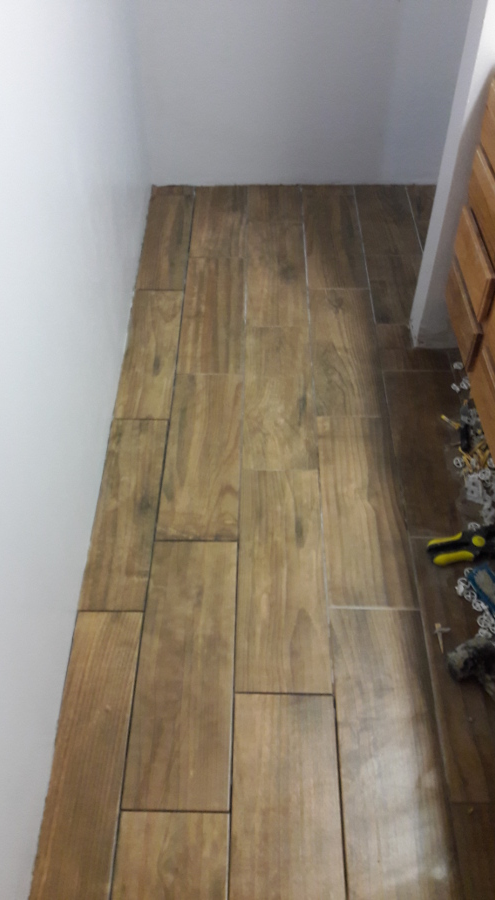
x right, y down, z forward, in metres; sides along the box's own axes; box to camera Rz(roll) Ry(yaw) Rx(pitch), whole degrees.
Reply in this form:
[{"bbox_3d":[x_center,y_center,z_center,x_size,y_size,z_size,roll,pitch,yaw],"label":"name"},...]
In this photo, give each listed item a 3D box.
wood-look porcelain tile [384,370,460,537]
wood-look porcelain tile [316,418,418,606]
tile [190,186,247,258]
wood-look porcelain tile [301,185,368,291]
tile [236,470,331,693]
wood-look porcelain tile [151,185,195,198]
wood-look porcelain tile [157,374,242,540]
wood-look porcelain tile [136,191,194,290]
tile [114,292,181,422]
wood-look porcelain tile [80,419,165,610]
[{"bbox_3d":[0.508,-0.007,1.998,0.208,0.010,0.605,1,48,1],"label":"wood-look porcelain tile"},{"bbox_3d":[0.293,0.135,1.845,0.208,0.010,0.597,1,48,1],"label":"wood-look porcelain tile"},{"bbox_3d":[-0.108,-0.856,2.724,0.203,0.010,0.493,1,48,1],"label":"tile"},{"bbox_3d":[0.313,-0.785,2.661,0.207,0.010,0.658,1,48,1],"label":"wood-look porcelain tile"},{"bbox_3d":[0.081,0.283,1.714,0.202,0.010,0.601,1,48,1],"label":"tile"},{"bbox_3d":[-0.294,-1.012,2.861,0.165,0.010,0.074,1,48,1],"label":"wood-look porcelain tile"},{"bbox_3d":[-0.121,0.003,1.987,0.205,0.010,0.605,1,48,1],"label":"wood-look porcelain tile"},{"bbox_3d":[-0.290,-0.765,2.668,0.160,0.010,0.605,1,48,1],"label":"wood-look porcelain tile"},{"bbox_3d":[-0.296,-0.305,2.235,0.154,0.010,0.595,1,48,1],"label":"tile"},{"bbox_3d":[-0.300,0.142,1.839,0.148,0.010,0.596,1,48,1],"label":"wood-look porcelain tile"}]

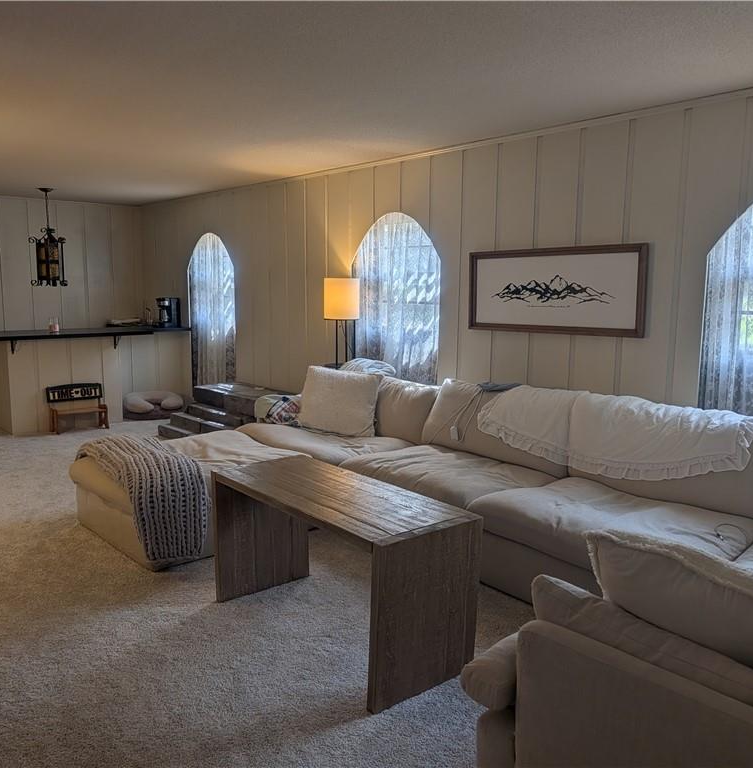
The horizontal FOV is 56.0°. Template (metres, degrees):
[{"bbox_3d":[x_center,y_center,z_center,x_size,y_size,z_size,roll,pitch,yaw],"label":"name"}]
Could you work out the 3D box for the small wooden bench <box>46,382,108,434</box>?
[{"bbox_3d":[-3.004,0.242,7.145,0.533,0.444,0.247,-6,10,-41],"label":"small wooden bench"}]

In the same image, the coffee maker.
[{"bbox_3d":[-2.357,-0.806,8.004,0.187,0.335,0.237,6,10,36],"label":"coffee maker"}]

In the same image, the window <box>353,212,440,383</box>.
[{"bbox_3d":[0.150,-0.436,5.426,0.099,1.704,0.967,-6,10,-41],"label":"window"}]

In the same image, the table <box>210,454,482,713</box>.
[{"bbox_3d":[-0.178,0.753,2.994,0.508,0.612,1.174,-6,10,-39],"label":"table"}]

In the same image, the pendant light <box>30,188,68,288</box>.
[{"bbox_3d":[-3.381,-1.496,7.300,0.316,0.977,0.316,-6,10,-41],"label":"pendant light"}]

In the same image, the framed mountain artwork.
[{"bbox_3d":[1.047,-0.581,4.317,0.035,0.508,1.273,-6,10,-41],"label":"framed mountain artwork"}]

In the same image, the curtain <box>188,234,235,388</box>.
[{"bbox_3d":[-1.729,-0.745,7.562,0.099,1.699,0.987,-6,10,-41],"label":"curtain"}]

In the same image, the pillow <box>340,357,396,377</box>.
[{"bbox_3d":[-0.060,-0.093,5.184,0.355,0.227,0.444,-6,10,-41],"label":"pillow"}]

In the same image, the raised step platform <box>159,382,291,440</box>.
[{"bbox_3d":[-1.380,0.316,6.646,0.789,0.464,1.342,-6,10,-41],"label":"raised step platform"}]

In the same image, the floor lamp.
[{"bbox_3d":[-0.282,-0.080,5.666,0.276,1.535,0.276,1,8,0],"label":"floor lamp"}]

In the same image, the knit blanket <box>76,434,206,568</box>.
[{"bbox_3d":[-1.355,0.627,4.048,0.444,0.523,1.016,-6,10,-41],"label":"knit blanket"}]

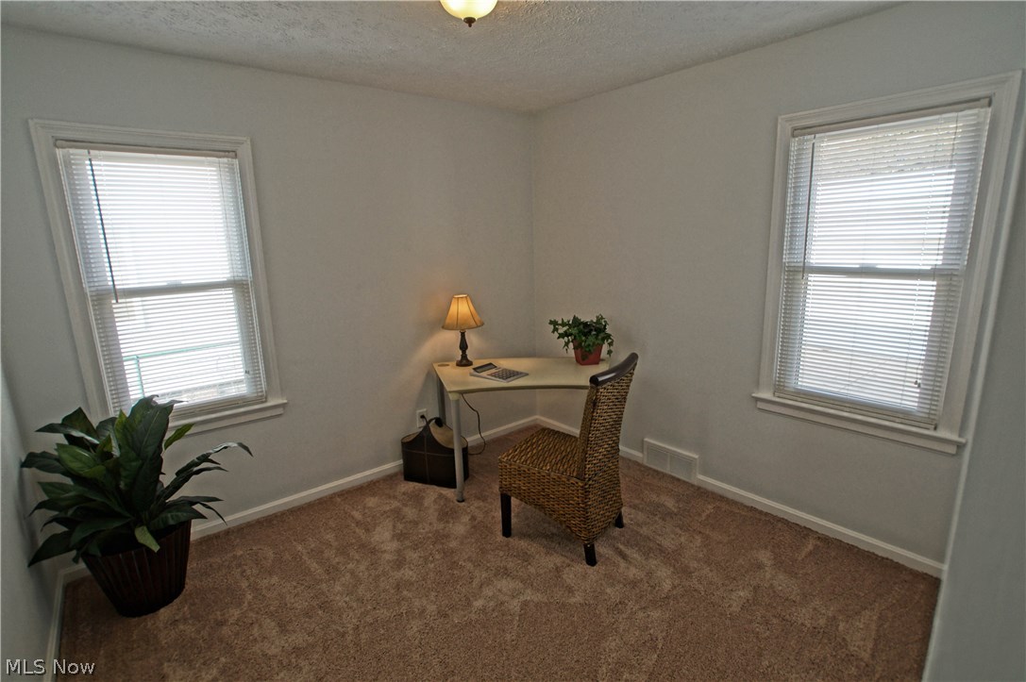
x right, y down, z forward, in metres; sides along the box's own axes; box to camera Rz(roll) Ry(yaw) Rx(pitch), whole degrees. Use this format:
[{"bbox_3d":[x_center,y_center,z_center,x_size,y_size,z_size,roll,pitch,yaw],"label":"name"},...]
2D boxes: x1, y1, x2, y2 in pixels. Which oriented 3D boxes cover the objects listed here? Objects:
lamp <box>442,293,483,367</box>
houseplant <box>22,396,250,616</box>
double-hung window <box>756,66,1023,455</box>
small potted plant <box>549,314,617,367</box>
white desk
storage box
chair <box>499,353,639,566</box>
[{"bbox_3d":[-0.348,-0.072,3.135,0.290,0.490,0.290,0,11,8],"label":"lamp"},{"bbox_3d":[-1.564,0.697,2.016,0.780,0.920,0.720,-10,14,-39],"label":"houseplant"},{"bbox_3d":[1.612,-0.313,2.111,0.120,1.500,0.860,-10,14,-39],"label":"double-hung window"},{"bbox_3d":[0.481,-0.012,3.141,0.430,0.335,0.360,0,11,8],"label":"small potted plant"},{"bbox_3d":[0.064,0.561,3.023,1.280,0.730,0.800,-1,11,2],"label":"white desk"},{"bbox_3d":[-0.497,0.722,3.073,0.430,0.420,0.240,2,12,18],"label":"storage box"},{"bbox_3d":[0.300,0.563,2.387,0.610,0.955,0.500,6,13,33],"label":"chair"}]

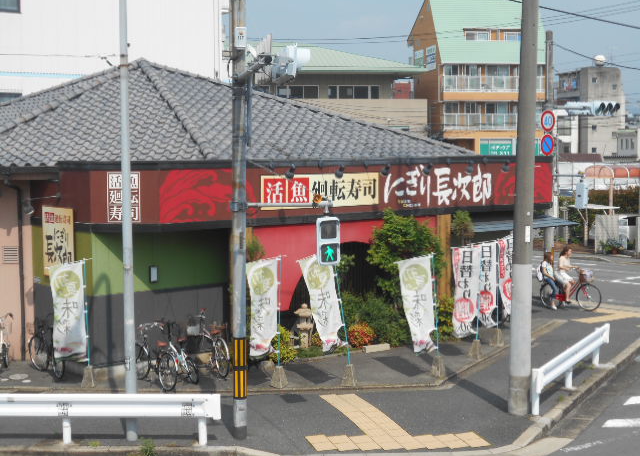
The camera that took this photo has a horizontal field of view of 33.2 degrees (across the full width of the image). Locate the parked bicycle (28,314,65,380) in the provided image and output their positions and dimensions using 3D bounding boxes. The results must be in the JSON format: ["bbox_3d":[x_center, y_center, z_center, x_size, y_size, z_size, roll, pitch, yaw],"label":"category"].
[{"bbox_3d":[-5.030,2.246,19.843,0.550,1.060,1.740,-4,7,-34],"label":"parked bicycle"}]

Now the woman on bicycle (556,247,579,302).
[{"bbox_3d":[6.440,1.210,27.900,0.550,1.480,0.450,1,5,18],"label":"woman on bicycle"}]

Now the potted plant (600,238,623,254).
[{"bbox_3d":[10.520,0.668,38.700,0.780,0.600,0.700,1,5,6],"label":"potted plant"}]

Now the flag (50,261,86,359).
[{"bbox_3d":[-4.574,1.482,19.500,0.630,1.780,0.100,-1,4,-7],"label":"flag"}]

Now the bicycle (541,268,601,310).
[{"bbox_3d":[6.297,1.524,26.852,1.730,1.050,0.550,3,6,27],"label":"bicycle"}]

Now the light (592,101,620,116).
[{"bbox_3d":[8.336,-3.477,31.200,1.120,0.430,0.340,-4,6,-40],"label":"light"}]

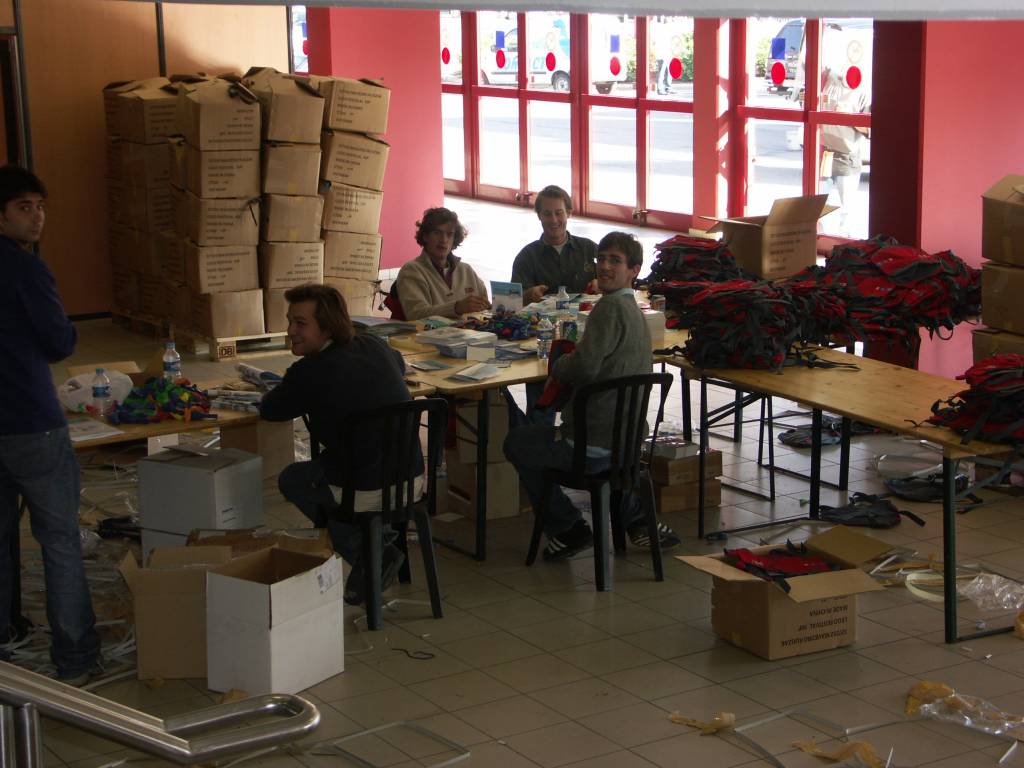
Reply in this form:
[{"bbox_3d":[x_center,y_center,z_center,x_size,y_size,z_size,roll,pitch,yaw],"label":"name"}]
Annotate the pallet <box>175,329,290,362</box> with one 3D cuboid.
[{"bbox_3d":[-1.548,-0.346,13.452,1.200,0.144,0.800,-7,13,-28],"label":"pallet"}]

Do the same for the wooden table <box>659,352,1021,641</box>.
[{"bbox_3d":[1.578,0.391,8.283,0.810,0.758,2.000,-7,13,-29],"label":"wooden table"}]

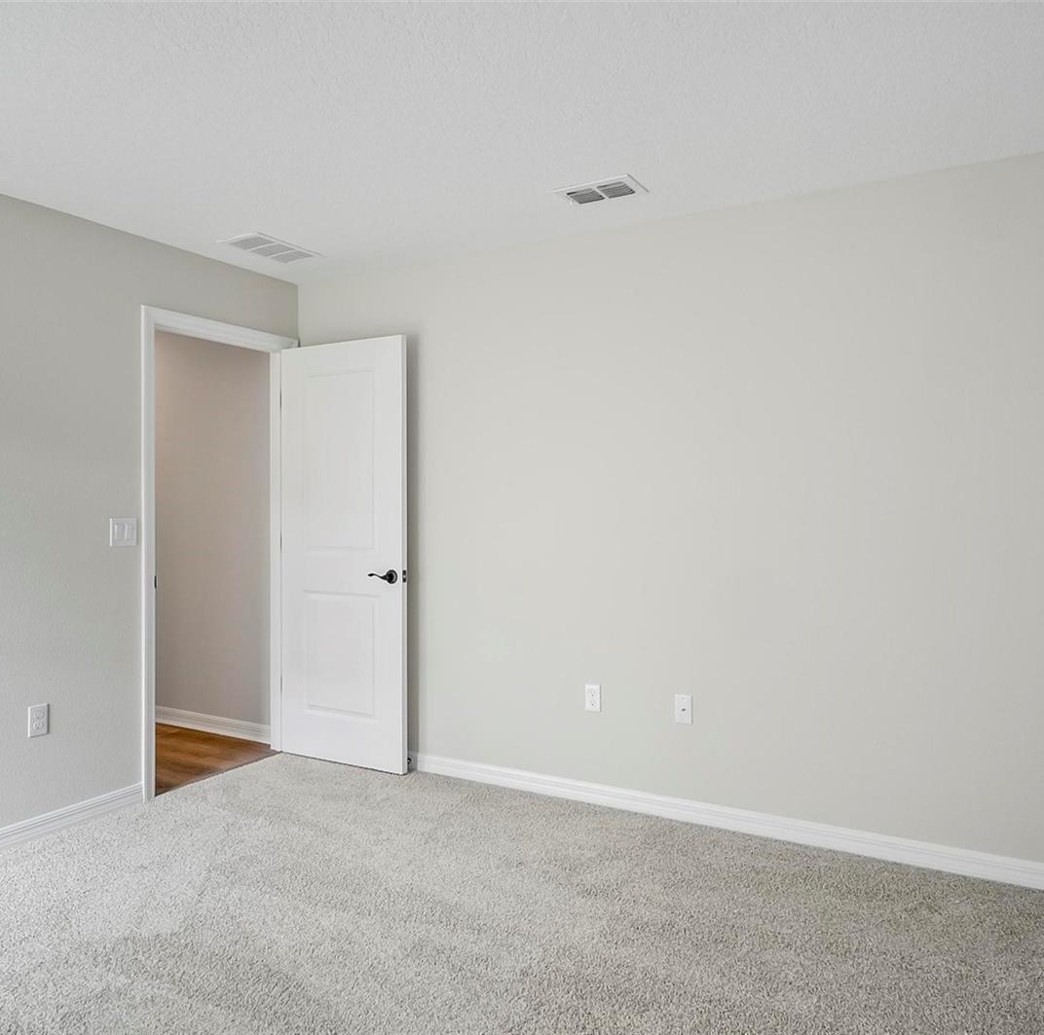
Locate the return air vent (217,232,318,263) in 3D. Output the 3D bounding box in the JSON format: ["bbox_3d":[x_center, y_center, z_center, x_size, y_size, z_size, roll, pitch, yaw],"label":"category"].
[{"bbox_3d":[-1.119,-1.185,3.673,0.254,0.020,0.390,0,1,30],"label":"return air vent"}]

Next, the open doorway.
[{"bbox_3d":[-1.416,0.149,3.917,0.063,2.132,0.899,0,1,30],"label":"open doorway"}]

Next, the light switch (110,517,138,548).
[{"bbox_3d":[-1.669,0.063,3.438,0.010,0.116,0.118,0,1,30],"label":"light switch"}]

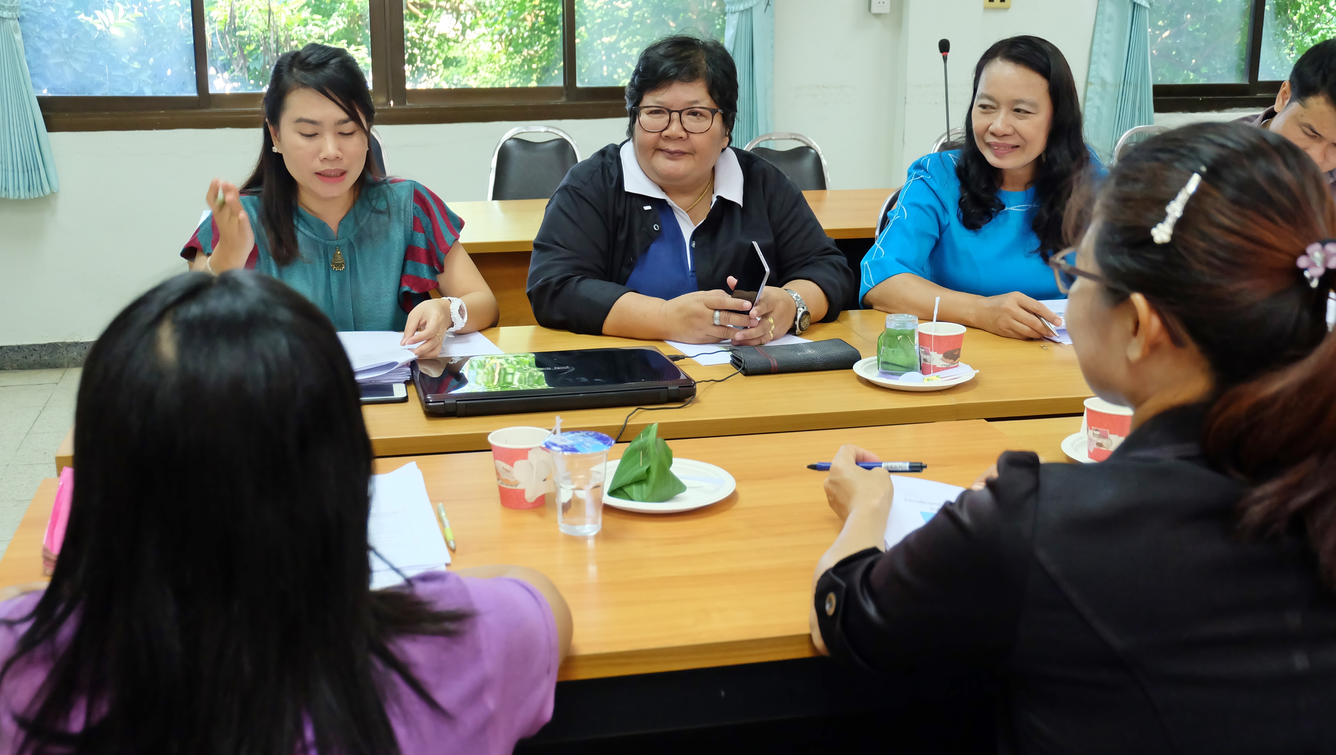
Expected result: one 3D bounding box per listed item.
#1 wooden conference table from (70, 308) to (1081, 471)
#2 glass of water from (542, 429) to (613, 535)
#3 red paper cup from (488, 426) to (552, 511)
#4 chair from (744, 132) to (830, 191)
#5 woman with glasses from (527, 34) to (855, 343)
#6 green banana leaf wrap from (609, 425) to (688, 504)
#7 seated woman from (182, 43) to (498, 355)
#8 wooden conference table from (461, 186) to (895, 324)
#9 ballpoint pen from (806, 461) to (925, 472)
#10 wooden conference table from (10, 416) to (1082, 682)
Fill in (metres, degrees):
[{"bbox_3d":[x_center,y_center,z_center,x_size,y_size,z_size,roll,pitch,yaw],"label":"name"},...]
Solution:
[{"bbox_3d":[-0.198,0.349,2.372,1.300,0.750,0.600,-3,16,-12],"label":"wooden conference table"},{"bbox_3d":[-0.097,0.119,1.621,0.079,0.099,0.079,-3,16,-12],"label":"glass of water"},{"bbox_3d":[-0.165,0.106,1.702,0.076,0.079,0.075,0,16,0],"label":"red paper cup"},{"bbox_3d":[0.391,-0.258,4.328,0.450,0.875,0.540,-3,16,-12],"label":"chair"},{"bbox_3d":[0.034,-0.005,2.752,0.610,1.230,0.660,-3,16,-12],"label":"woman with glasses"},{"bbox_3d":[-0.024,0.092,1.700,0.092,0.084,0.084,-3,16,-12],"label":"green banana leaf wrap"},{"bbox_3d":[-0.555,0.034,2.616,0.530,1.220,0.620,-3,16,-12],"label":"seated woman"},{"bbox_3d":[0.044,-0.050,3.806,1.500,0.750,0.600,-3,16,-12],"label":"wooden conference table"},{"bbox_3d":[0.237,0.109,1.785,0.144,0.013,0.012,0,16,0],"label":"ballpoint pen"},{"bbox_3d":[-0.051,0.527,1.736,1.300,0.750,0.600,-3,16,-12],"label":"wooden conference table"}]

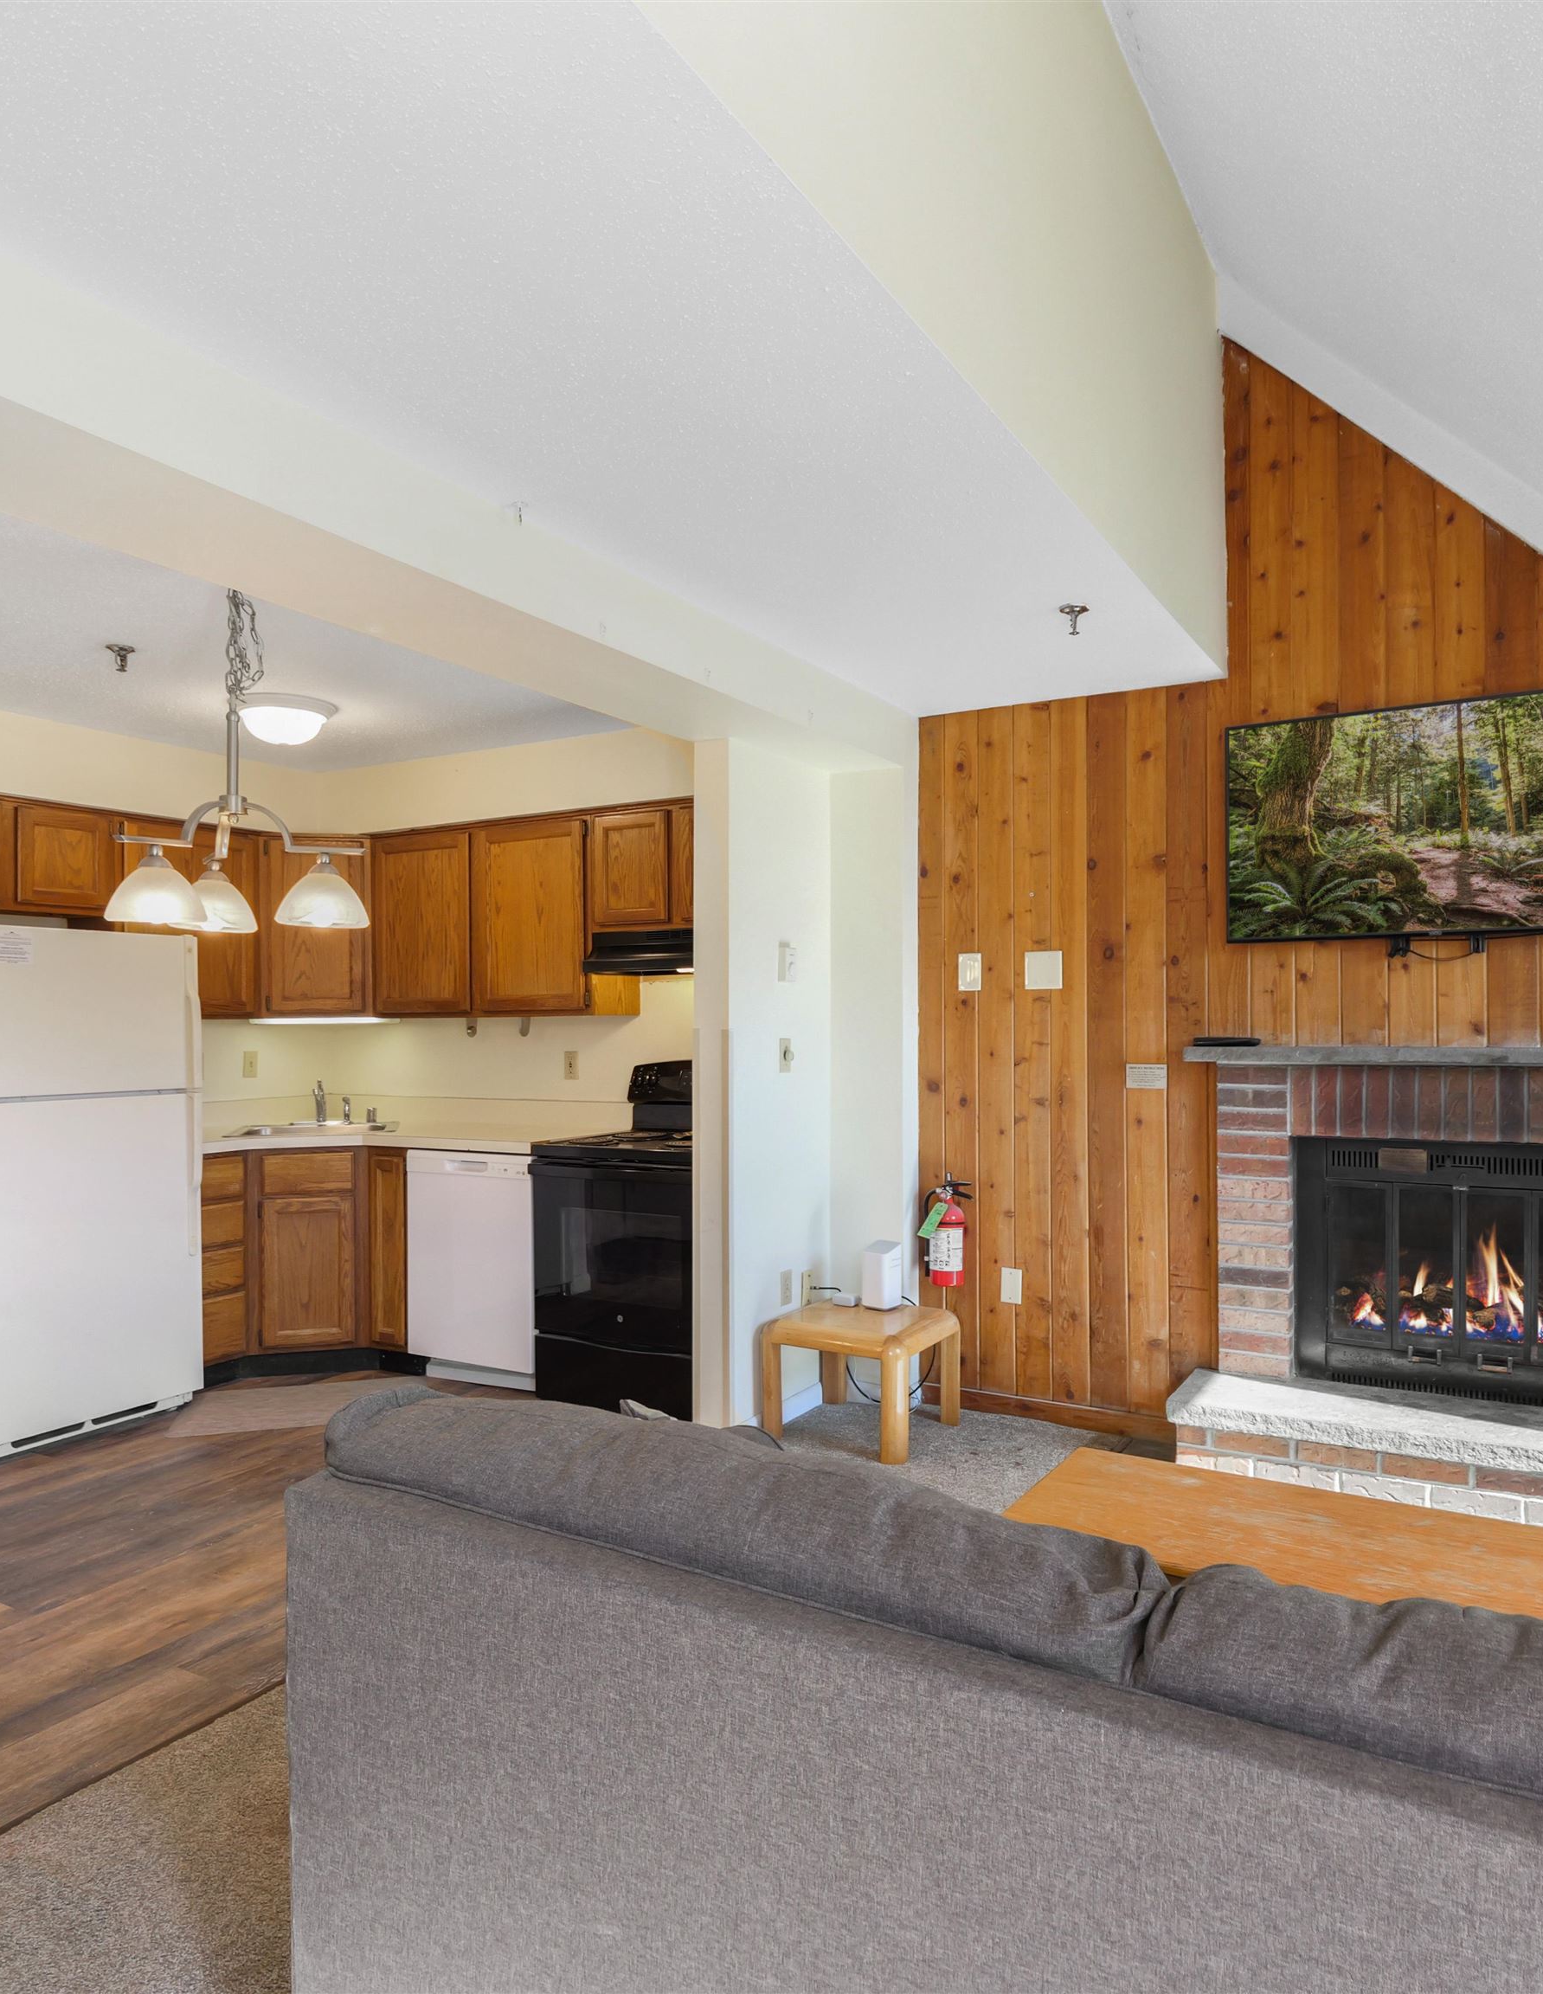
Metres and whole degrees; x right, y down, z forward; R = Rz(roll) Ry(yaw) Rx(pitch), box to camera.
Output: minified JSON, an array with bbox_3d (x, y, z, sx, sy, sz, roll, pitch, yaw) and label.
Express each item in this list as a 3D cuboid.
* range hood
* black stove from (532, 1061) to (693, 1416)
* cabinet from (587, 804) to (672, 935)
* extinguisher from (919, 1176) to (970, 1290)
[{"bbox_3d":[-0.298,-0.179,4.562,0.753,0.150,0.400,-1,-1,29],"label":"range hood"},{"bbox_3d":[-0.356,0.850,4.433,0.760,1.170,0.670,-1,-1,29],"label":"black stove"},{"bbox_3d":[-0.440,-0.475,4.684,0.392,0.448,0.325,-1,-1,29],"label":"cabinet"},{"bbox_3d":[0.598,0.797,4.191,0.160,0.383,0.128,-1,-1,27],"label":"extinguisher"}]

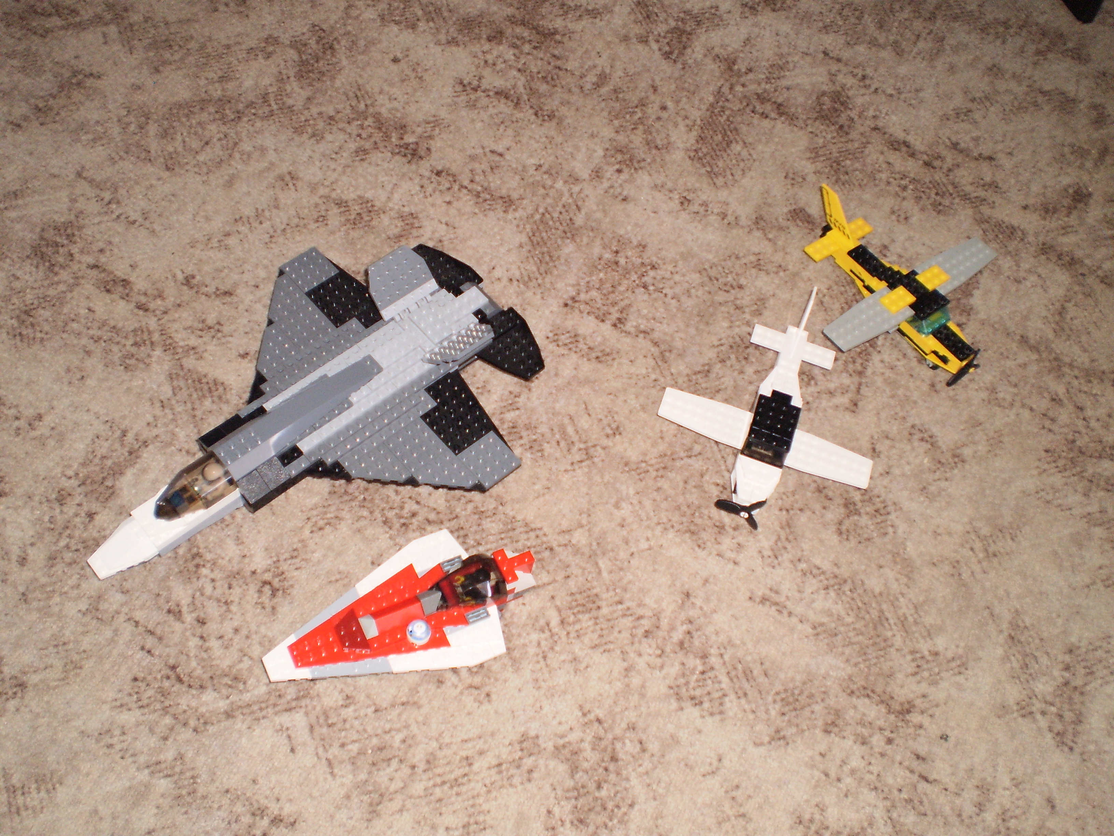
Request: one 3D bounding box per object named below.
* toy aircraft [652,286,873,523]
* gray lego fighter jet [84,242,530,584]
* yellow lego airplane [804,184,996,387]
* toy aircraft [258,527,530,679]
[{"bbox_3d":[0.162,-0.010,0.860,0.160,0.066,0.181,20,60,5],"label":"toy aircraft"},{"bbox_3d":[-0.170,-0.003,0.801,0.342,0.086,0.240,-36,69,-24],"label":"gray lego fighter jet"},{"bbox_3d":[0.270,-0.106,0.932,0.176,0.063,0.192,-30,65,-22],"label":"yellow lego airplane"},{"bbox_3d":[-0.099,0.128,0.756,0.187,0.039,0.096,-20,64,-21],"label":"toy aircraft"}]

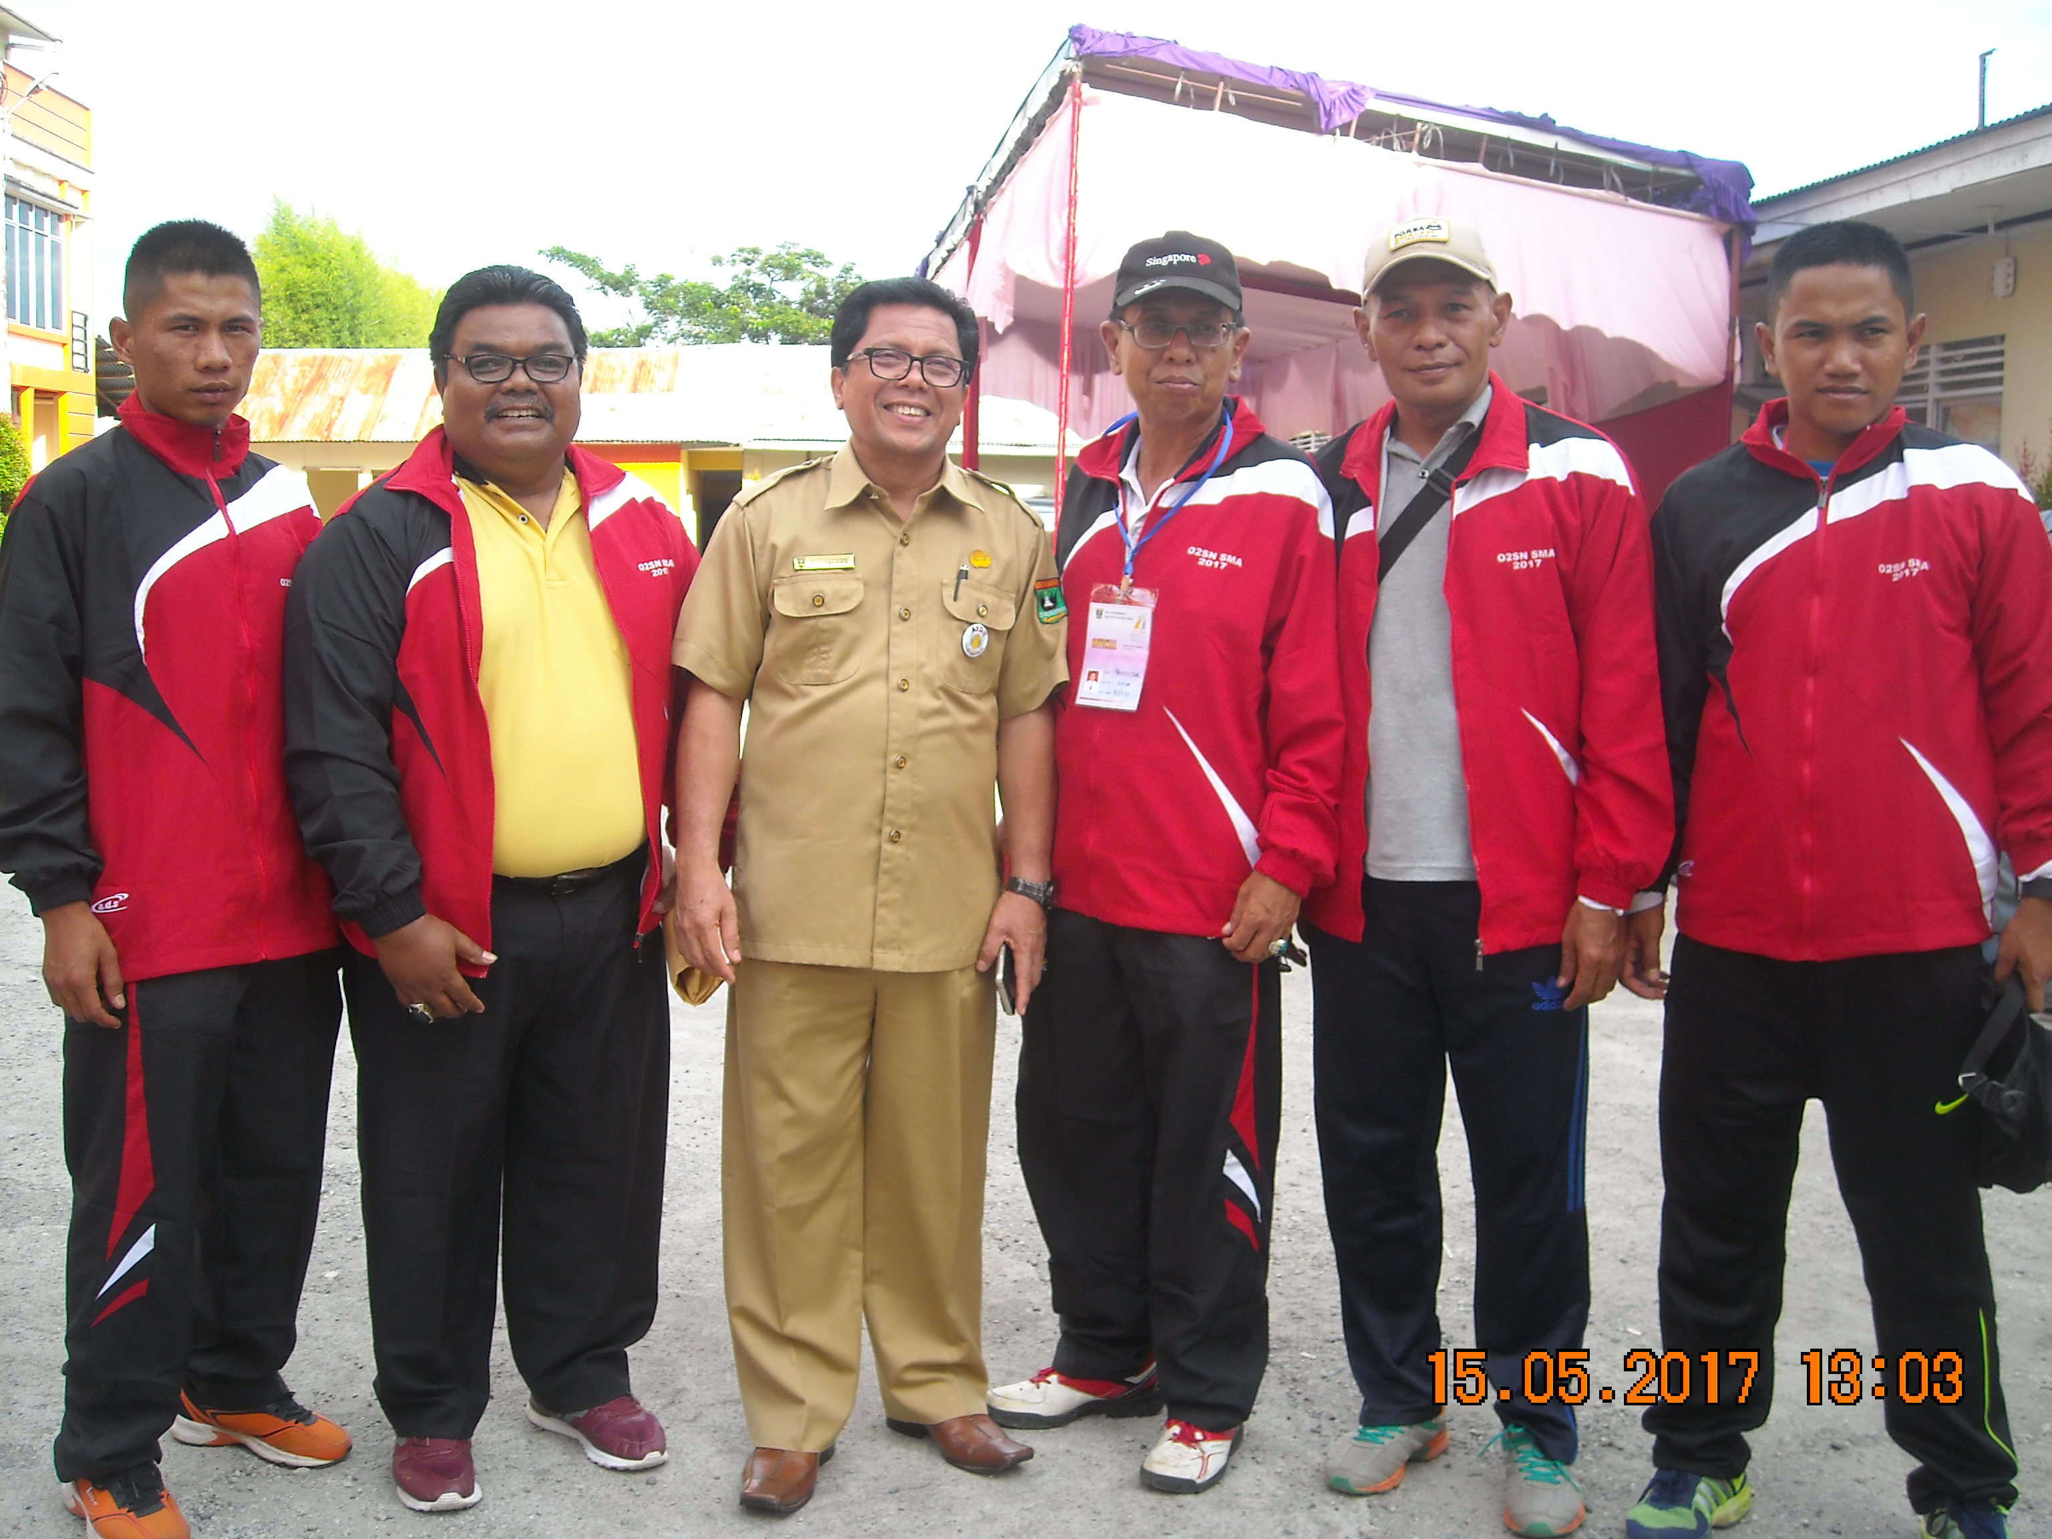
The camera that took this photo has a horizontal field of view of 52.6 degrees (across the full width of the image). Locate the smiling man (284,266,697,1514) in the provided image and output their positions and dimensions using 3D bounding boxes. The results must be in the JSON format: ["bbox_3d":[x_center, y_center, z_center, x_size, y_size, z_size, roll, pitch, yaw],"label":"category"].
[{"bbox_3d":[-0.715,0.155,2.855,0.600,1.655,0.420,-3,8,-23],"label":"smiling man"}]

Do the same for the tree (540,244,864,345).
[{"bbox_3d":[-7.200,-8.902,49.260,9.000,7.500,8.000,0,8,0],"label":"tree"}]

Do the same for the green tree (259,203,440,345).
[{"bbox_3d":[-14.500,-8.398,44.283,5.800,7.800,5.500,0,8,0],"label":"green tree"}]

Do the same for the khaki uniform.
[{"bbox_3d":[-0.214,0.252,2.847,0.500,1.385,0.340,-2,8,-15],"label":"khaki uniform"}]

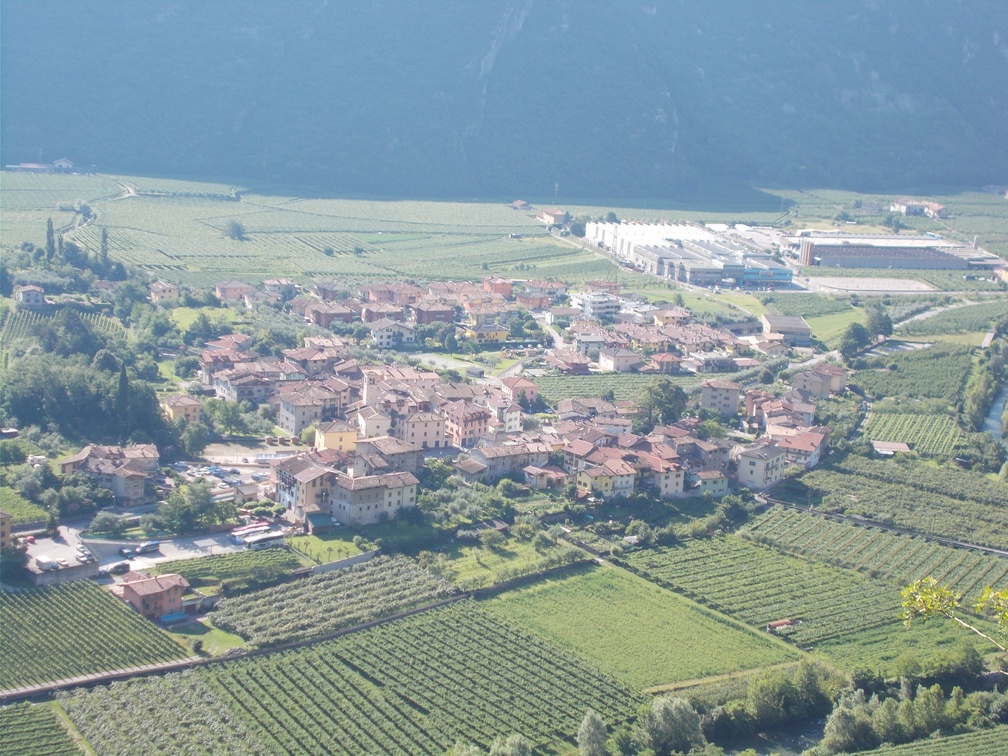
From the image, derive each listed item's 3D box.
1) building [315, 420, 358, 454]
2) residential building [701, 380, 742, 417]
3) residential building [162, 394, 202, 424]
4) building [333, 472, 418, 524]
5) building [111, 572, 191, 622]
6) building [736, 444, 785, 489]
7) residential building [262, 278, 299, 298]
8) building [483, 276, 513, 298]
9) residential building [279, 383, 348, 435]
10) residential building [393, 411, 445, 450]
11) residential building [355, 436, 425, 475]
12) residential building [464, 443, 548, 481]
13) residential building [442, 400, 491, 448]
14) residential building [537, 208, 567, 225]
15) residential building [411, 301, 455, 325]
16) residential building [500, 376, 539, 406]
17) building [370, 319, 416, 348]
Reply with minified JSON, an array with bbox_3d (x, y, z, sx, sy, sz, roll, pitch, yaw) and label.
[{"bbox_3d":[-59.810,20.750,685.826,12.534,10.668,8.837,-4,16,-27],"label":"building"},{"bbox_3d":[88.300,7.210,783.320,15.750,12.870,10.000,4,12,3],"label":"residential building"},{"bbox_3d":[-121.603,11.598,727.949,10.724,9.911,8.796,-4,16,-28],"label":"residential building"},{"bbox_3d":[-41.994,38.894,633.114,25.378,13.820,12.916,-6,17,-32],"label":"building"},{"bbox_3d":[-99.250,60.779,544.283,16.444,8.289,11.309,-10,20,-43],"label":"building"},{"bbox_3d":[88.490,29.390,657.890,10.070,12.990,15.750,11,14,31],"label":"building"},{"bbox_3d":[-111.255,-44.459,952.170,14.914,8.846,9.743,-1,15,-18],"label":"residential building"},{"bbox_3d":[-3.230,-46.980,993.210,10.810,10.570,12.030,-3,14,-25],"label":"building"},{"bbox_3d":[-71.205,11.574,709.604,20.490,15.258,14.659,-6,17,-32],"label":"residential building"},{"bbox_3d":[-29.950,16.940,681.340,15.250,10.420,12.720,-2,13,-23],"label":"residential building"},{"bbox_3d":[-40.212,27.163,671.305,16.761,11.864,17.467,-9,19,-41],"label":"residential building"},{"bbox_3d":[2.812,28.944,677.186,27.796,10.840,10.568,-6,17,-33],"label":"residential building"},{"bbox_3d":[-13.810,15.890,694.500,12.540,14.910,13.380,-6,15,-35],"label":"residential building"},{"bbox_3d":[32.040,-110.650,1305.770,8.770,8.390,30.160,-2,13,-21],"label":"residential building"},{"bbox_3d":[-34.500,-32.320,917.130,13.650,9.470,20.230,-3,14,-25],"label":"residential building"},{"bbox_3d":[5.860,4.930,763.110,11.140,10.270,11.970,-2,13,-22],"label":"residential building"},{"bbox_3d":[-49.043,-20.053,849.061,18.557,10.279,12.587,-2,15,-20],"label":"building"}]

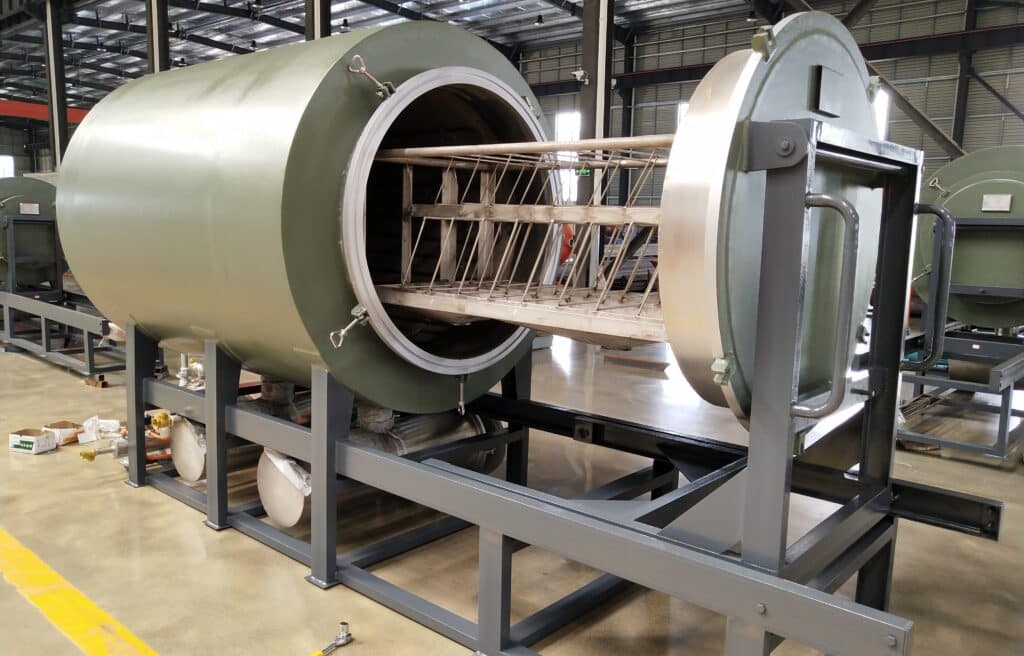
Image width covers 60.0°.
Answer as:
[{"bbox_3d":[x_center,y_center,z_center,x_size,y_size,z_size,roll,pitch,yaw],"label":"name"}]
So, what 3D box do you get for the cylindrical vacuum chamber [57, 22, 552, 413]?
[{"bbox_3d":[-0.953,-0.533,4.272,2.048,1.600,1.600,9,11,41],"label":"cylindrical vacuum chamber"}]

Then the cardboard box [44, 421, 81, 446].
[{"bbox_3d":[-2.715,0.640,5.360,0.148,0.095,0.135,6,10,30],"label":"cardboard box"}]

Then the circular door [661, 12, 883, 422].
[{"bbox_3d":[0.825,-0.285,2.690,0.208,1.240,1.240,9,11,41],"label":"circular door"}]

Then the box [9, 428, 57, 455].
[{"bbox_3d":[-2.802,0.663,5.181,0.199,0.100,0.132,4,9,18],"label":"box"}]

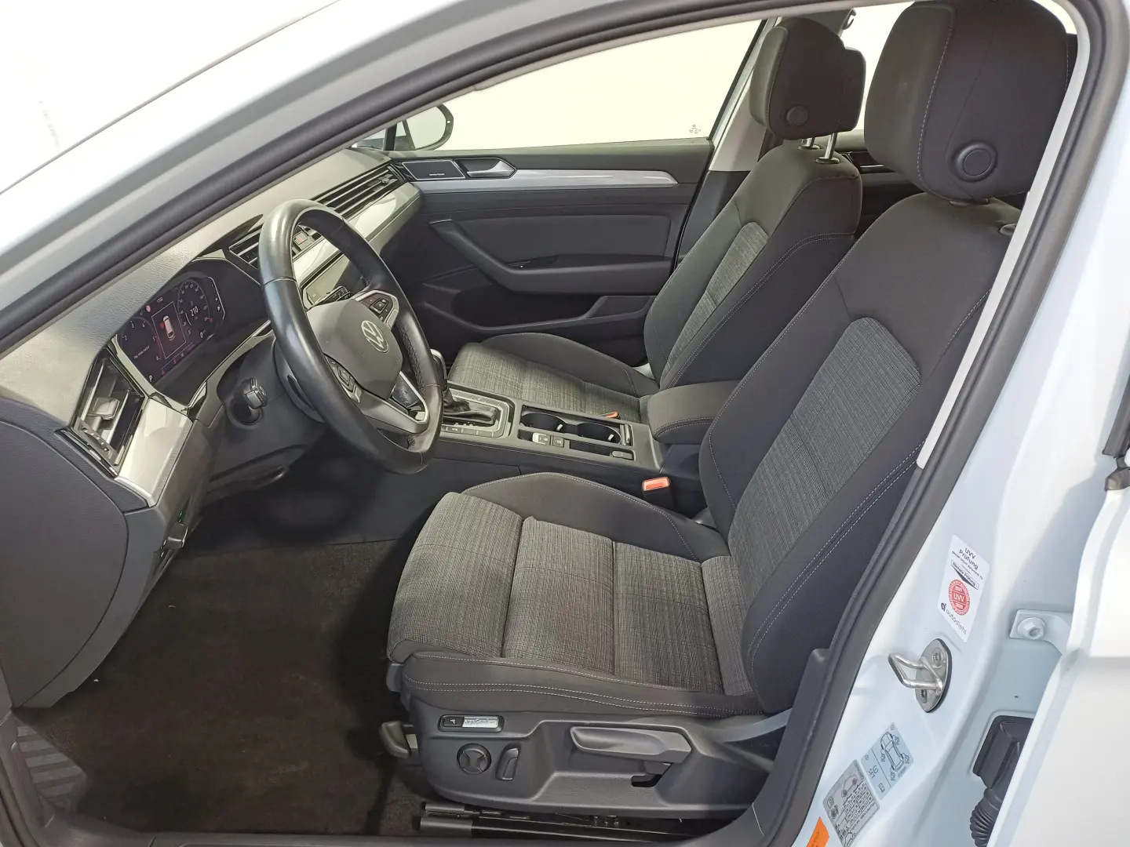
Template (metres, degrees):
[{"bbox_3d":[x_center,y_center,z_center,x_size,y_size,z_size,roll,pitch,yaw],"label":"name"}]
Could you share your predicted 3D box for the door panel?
[{"bbox_3d":[-0.086,-0.426,2.109,0.870,0.600,0.140,0,25,2],"label":"door panel"}]

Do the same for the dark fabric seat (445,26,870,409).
[{"bbox_3d":[0.132,-0.308,1.759,0.860,1.000,0.530,0,25,2],"label":"dark fabric seat"}]

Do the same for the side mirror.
[{"bbox_3d":[-0.404,-0.796,2.167,0.180,0.165,0.240,7,26,16],"label":"side mirror"}]

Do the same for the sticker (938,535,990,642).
[{"bbox_3d":[0.322,0.134,0.661,0.002,0.075,0.046,-5,26,-8],"label":"sticker"}]

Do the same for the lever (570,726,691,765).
[{"bbox_3d":[0.079,0.383,0.975,0.145,0.038,0.032,0,25,2],"label":"lever"}]

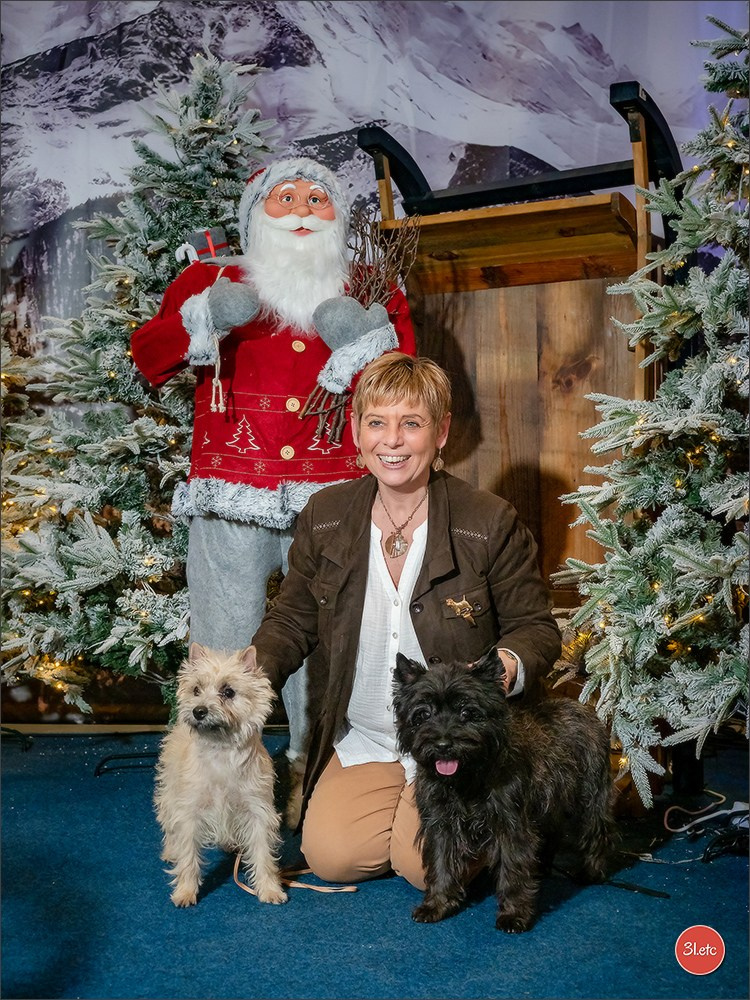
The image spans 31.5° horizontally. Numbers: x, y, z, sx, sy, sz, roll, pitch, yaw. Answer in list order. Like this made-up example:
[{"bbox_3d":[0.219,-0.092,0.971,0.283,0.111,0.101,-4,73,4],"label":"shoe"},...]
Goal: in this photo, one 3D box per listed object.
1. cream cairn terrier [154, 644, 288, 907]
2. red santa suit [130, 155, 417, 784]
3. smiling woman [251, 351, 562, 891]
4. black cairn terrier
[{"bbox_3d":[-0.258,0.407,2.180,0.200,0.395,0.440,-1,3,-10],"label":"cream cairn terrier"},{"bbox_3d":[-0.193,-0.042,2.540,0.540,1.215,0.360,0,3,-5],"label":"red santa suit"},{"bbox_3d":[0.055,0.163,2.310,0.540,0.870,0.560,0,3,5],"label":"smiling woman"},{"bbox_3d":[0.212,0.409,2.050,0.220,0.405,0.450,2,3,30],"label":"black cairn terrier"}]

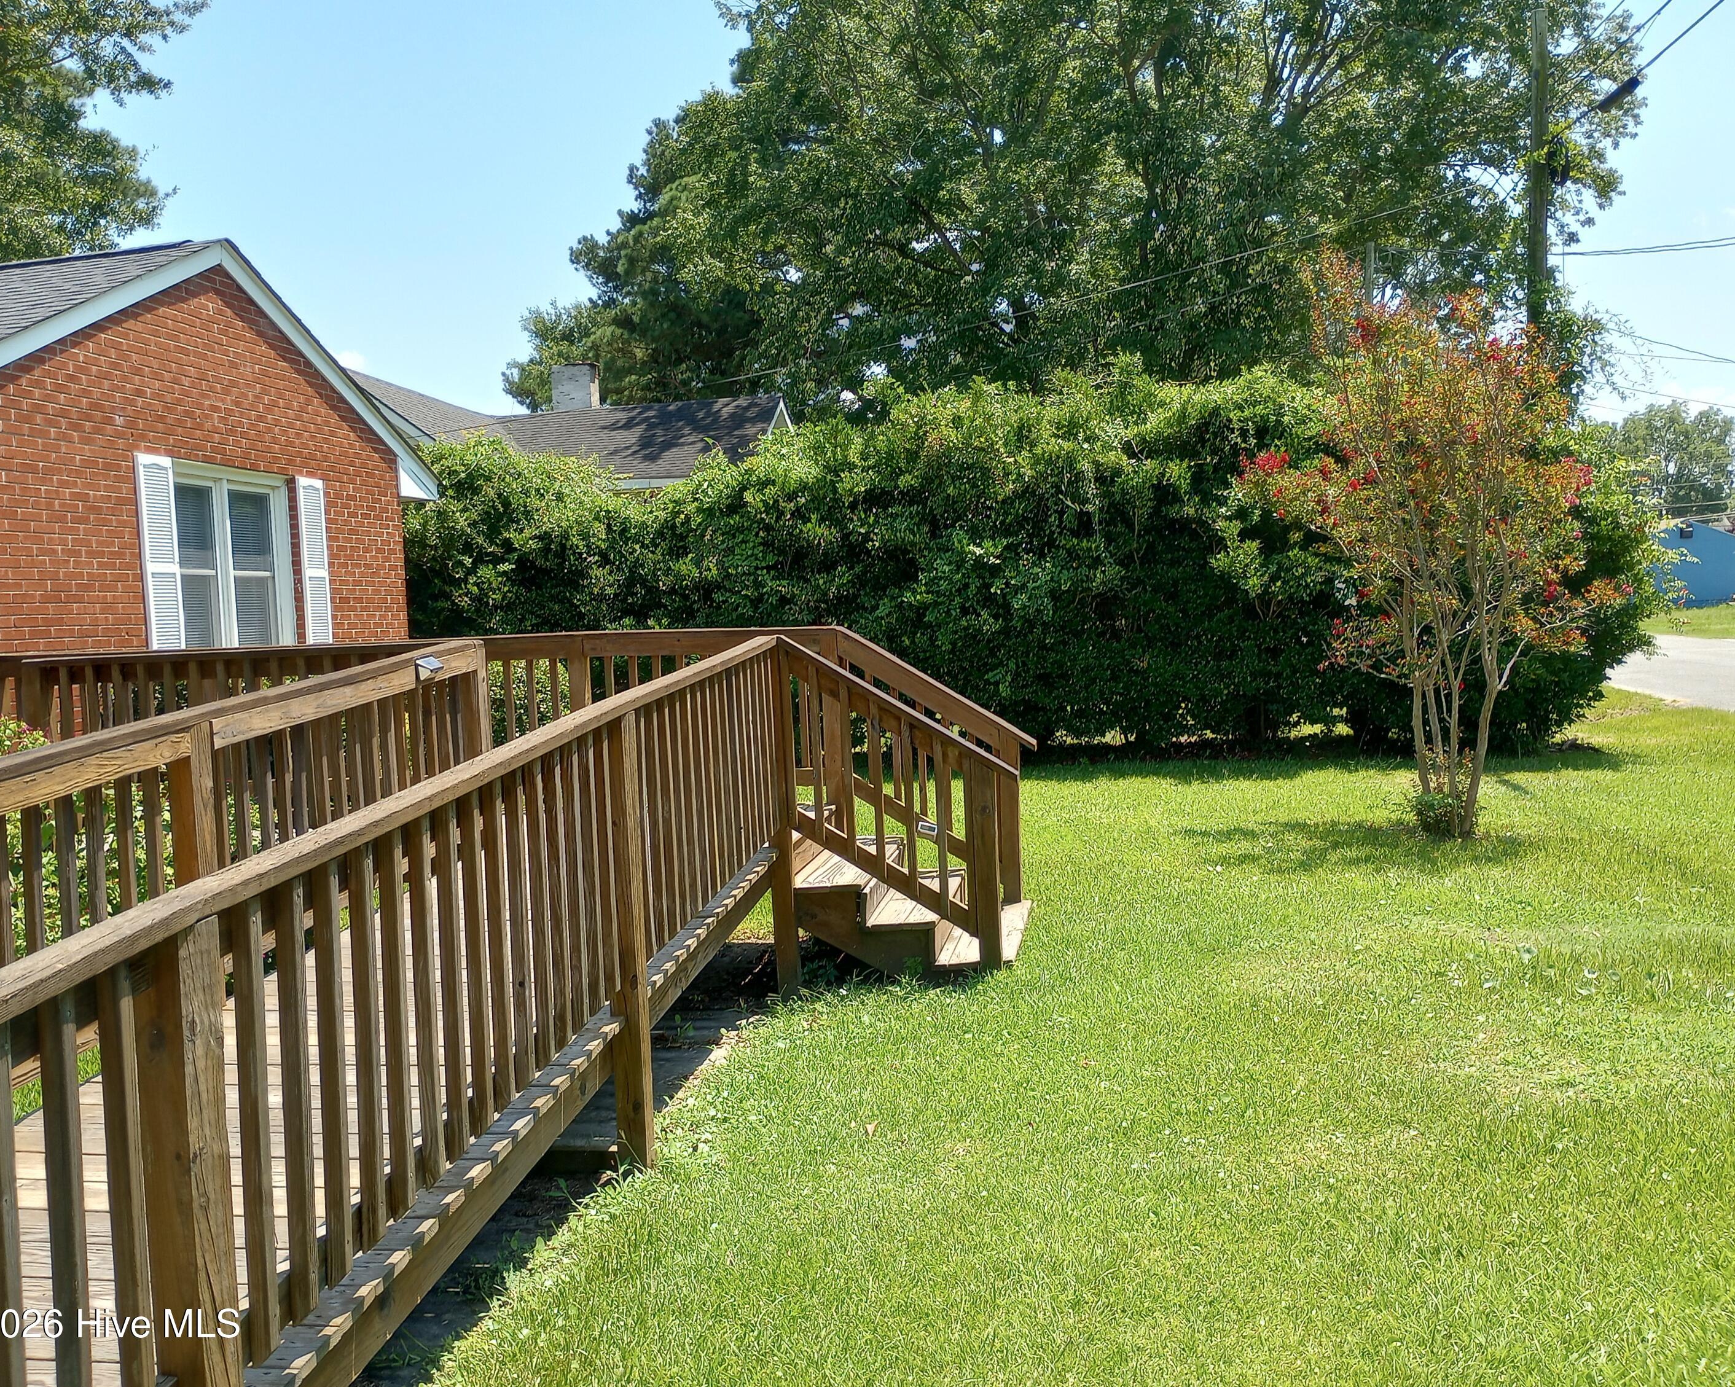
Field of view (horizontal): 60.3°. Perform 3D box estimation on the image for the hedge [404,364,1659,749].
[{"bbox_3d":[0.917,-1.423,16.916,14.000,4.150,2.500,-2,3,16],"label":"hedge"}]

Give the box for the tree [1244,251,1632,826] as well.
[{"bbox_3d":[3.617,-0.946,9.458,2.550,3.700,2.400,-1,3,21],"label":"tree"}]

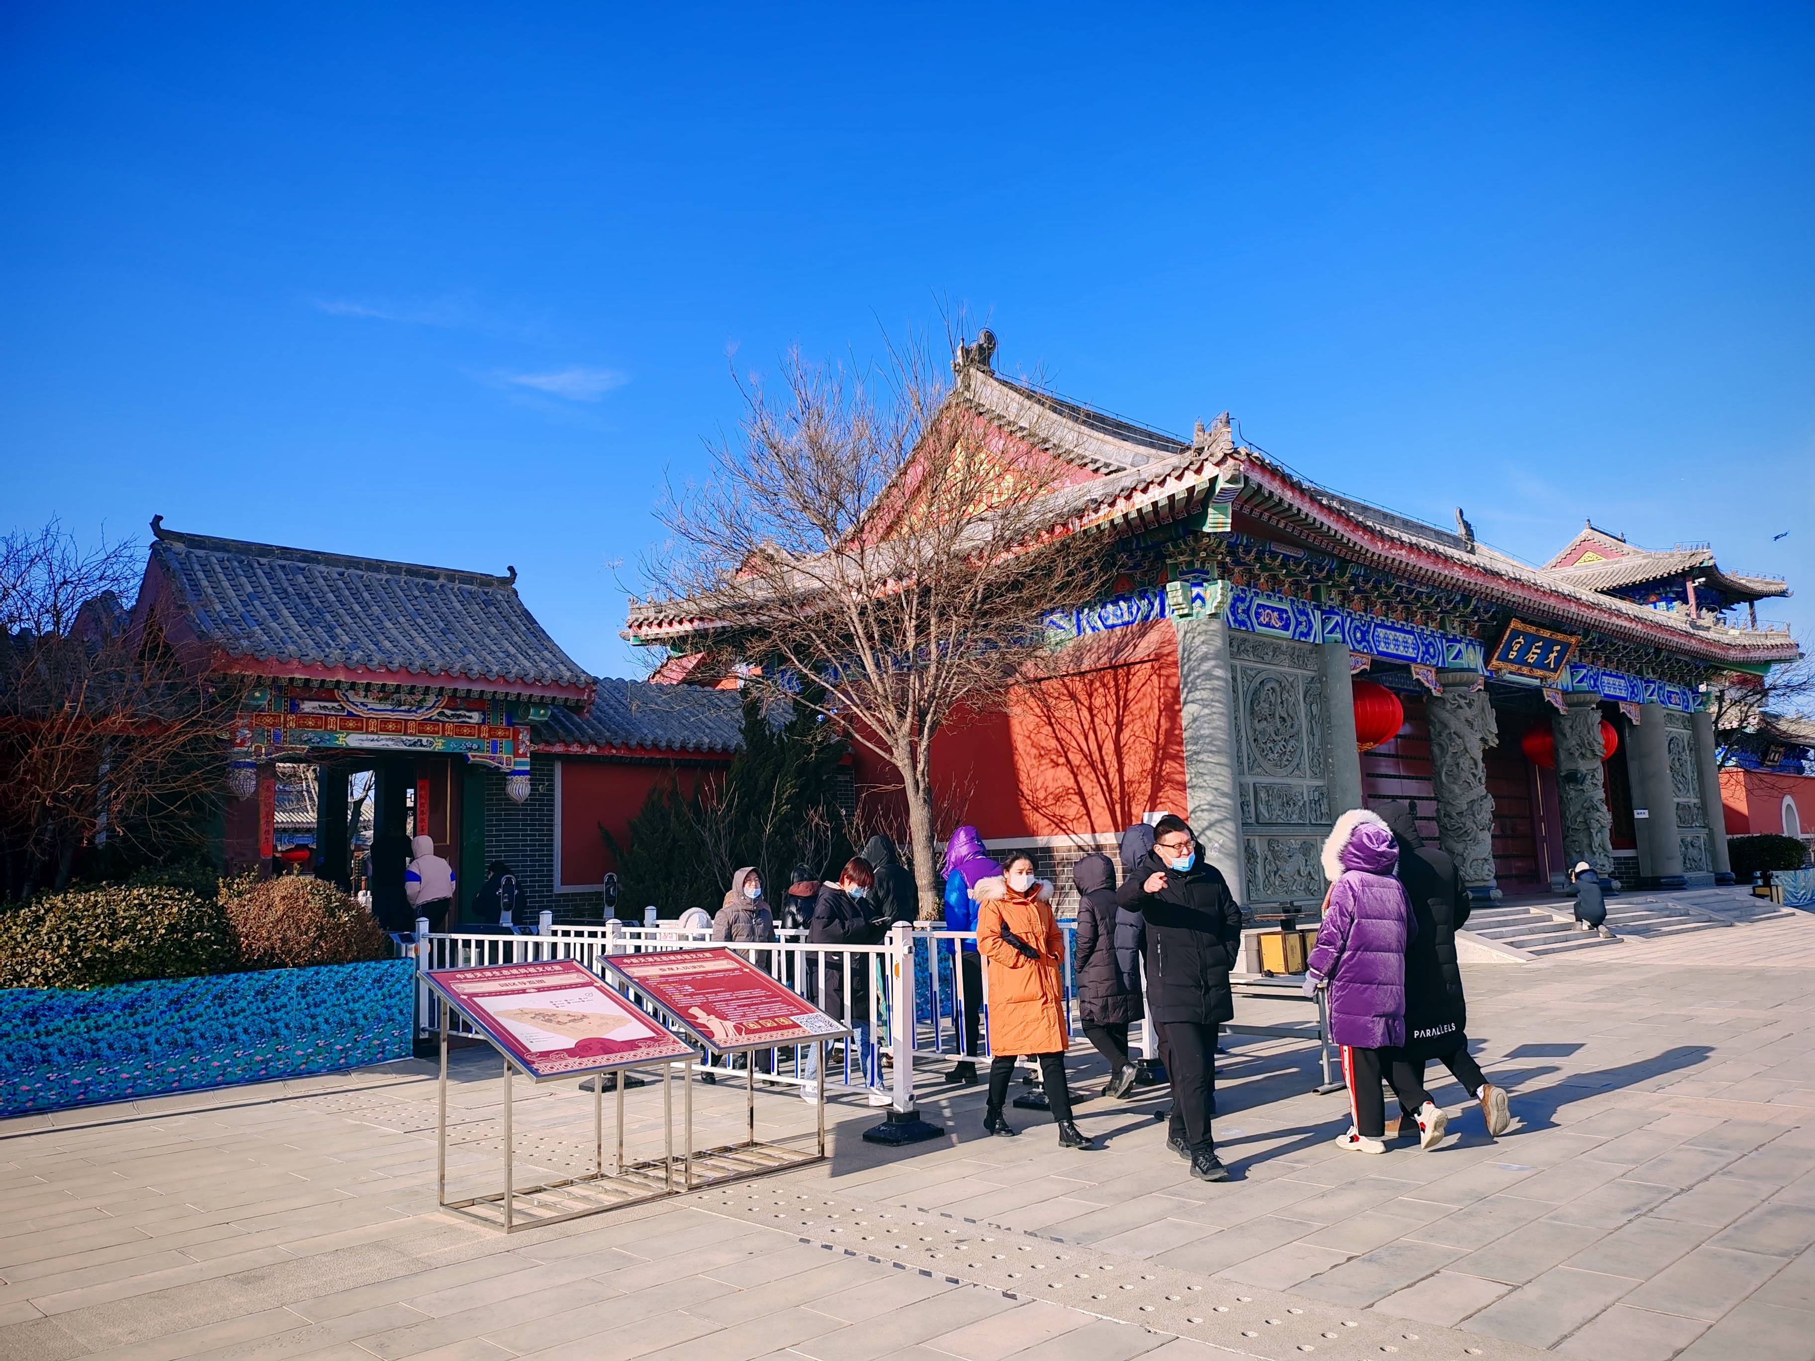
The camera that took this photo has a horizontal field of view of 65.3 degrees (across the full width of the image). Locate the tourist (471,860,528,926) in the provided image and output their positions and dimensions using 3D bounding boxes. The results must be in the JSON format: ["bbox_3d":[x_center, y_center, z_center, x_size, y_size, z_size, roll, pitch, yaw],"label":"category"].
[{"bbox_3d":[-4.660,2.816,16.099,0.500,1.540,0.550,-4,-8,15],"label":"tourist"}]

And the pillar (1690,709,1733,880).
[{"bbox_3d":[21.250,3.090,37.600,0.800,4.400,0.800,-9,-11,44],"label":"pillar"}]

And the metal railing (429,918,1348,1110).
[{"bbox_3d":[-1.117,2.483,11.182,8.050,1.200,2.600,-9,-11,44],"label":"metal railing"}]

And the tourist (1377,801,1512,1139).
[{"bbox_3d":[2.908,1.602,7.913,0.580,1.800,0.600,4,-10,-38],"label":"tourist"}]

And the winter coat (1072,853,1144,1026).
[{"bbox_3d":[1.325,1.709,9.350,0.470,1.160,0.370,6,-11,-45],"label":"winter coat"}]

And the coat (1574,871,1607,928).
[{"bbox_3d":[10.465,3.347,21.700,0.500,0.880,0.500,-10,-11,44],"label":"coat"}]

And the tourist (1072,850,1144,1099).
[{"bbox_3d":[1.323,1.944,9.400,0.460,1.600,0.460,-9,-11,42],"label":"tourist"}]

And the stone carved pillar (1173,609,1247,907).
[{"bbox_3d":[4.206,1.158,19.570,0.750,4.200,0.750,-10,-11,44],"label":"stone carved pillar"}]

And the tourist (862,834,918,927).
[{"bbox_3d":[-0.149,2.109,11.098,0.400,1.770,0.540,-8,-10,39],"label":"tourist"}]

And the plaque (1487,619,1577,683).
[{"bbox_3d":[12.086,-0.561,27.300,3.000,1.040,0.180,6,22,-44],"label":"plaque"}]

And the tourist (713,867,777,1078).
[{"bbox_3d":[-1.290,2.245,10.841,0.550,1.600,0.420,3,-9,-33],"label":"tourist"}]

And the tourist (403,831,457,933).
[{"bbox_3d":[-5.519,2.587,16.190,0.580,1.680,0.450,1,-8,-18],"label":"tourist"}]

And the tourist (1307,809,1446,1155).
[{"bbox_3d":[2.457,1.558,7.452,0.520,1.730,0.500,4,-10,-38],"label":"tourist"}]

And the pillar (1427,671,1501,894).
[{"bbox_3d":[10.660,1.980,26.950,1.000,4.400,1.000,-9,-11,44],"label":"pillar"}]

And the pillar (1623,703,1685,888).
[{"bbox_3d":[17.492,2.659,32.983,0.740,4.250,0.740,6,-11,-44],"label":"pillar"}]

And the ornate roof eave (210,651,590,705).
[{"bbox_3d":[-5.958,0.018,17.045,4.750,0.450,0.600,6,-11,-44],"label":"ornate roof eave"}]

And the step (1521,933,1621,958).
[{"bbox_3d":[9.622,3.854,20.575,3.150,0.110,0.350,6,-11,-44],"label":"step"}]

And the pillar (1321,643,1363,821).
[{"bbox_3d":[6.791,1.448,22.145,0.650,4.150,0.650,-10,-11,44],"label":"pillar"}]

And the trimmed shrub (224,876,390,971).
[{"bbox_3d":[-5.484,2.273,12.864,1.250,0.960,1.400,-9,-11,44],"label":"trimmed shrub"}]

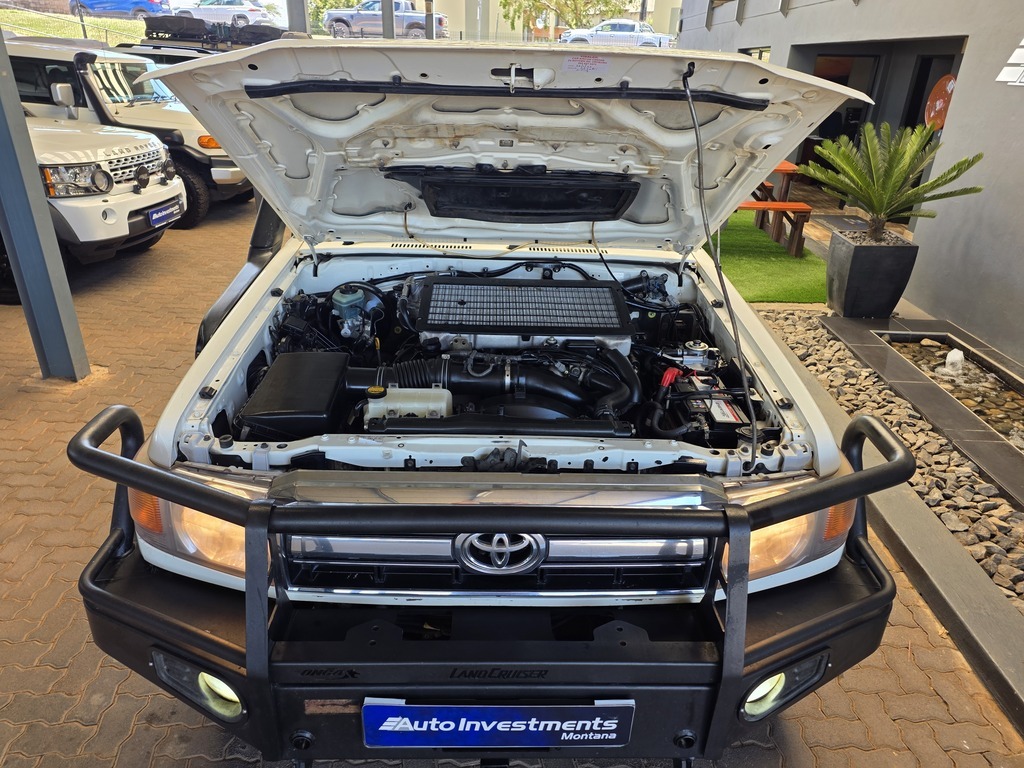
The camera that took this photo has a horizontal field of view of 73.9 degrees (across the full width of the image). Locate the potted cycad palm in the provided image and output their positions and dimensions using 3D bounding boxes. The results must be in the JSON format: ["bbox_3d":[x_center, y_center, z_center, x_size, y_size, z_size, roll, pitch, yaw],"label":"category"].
[{"bbox_3d":[2.651,-1.158,4.933,1.160,1.330,1.120,1,25,-2],"label":"potted cycad palm"}]

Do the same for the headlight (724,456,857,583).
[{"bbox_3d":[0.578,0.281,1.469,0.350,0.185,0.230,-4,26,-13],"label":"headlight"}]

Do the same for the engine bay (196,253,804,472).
[{"bbox_3d":[-0.041,0.025,1.950,1.420,0.500,1.140,1,25,-2],"label":"engine bay"}]

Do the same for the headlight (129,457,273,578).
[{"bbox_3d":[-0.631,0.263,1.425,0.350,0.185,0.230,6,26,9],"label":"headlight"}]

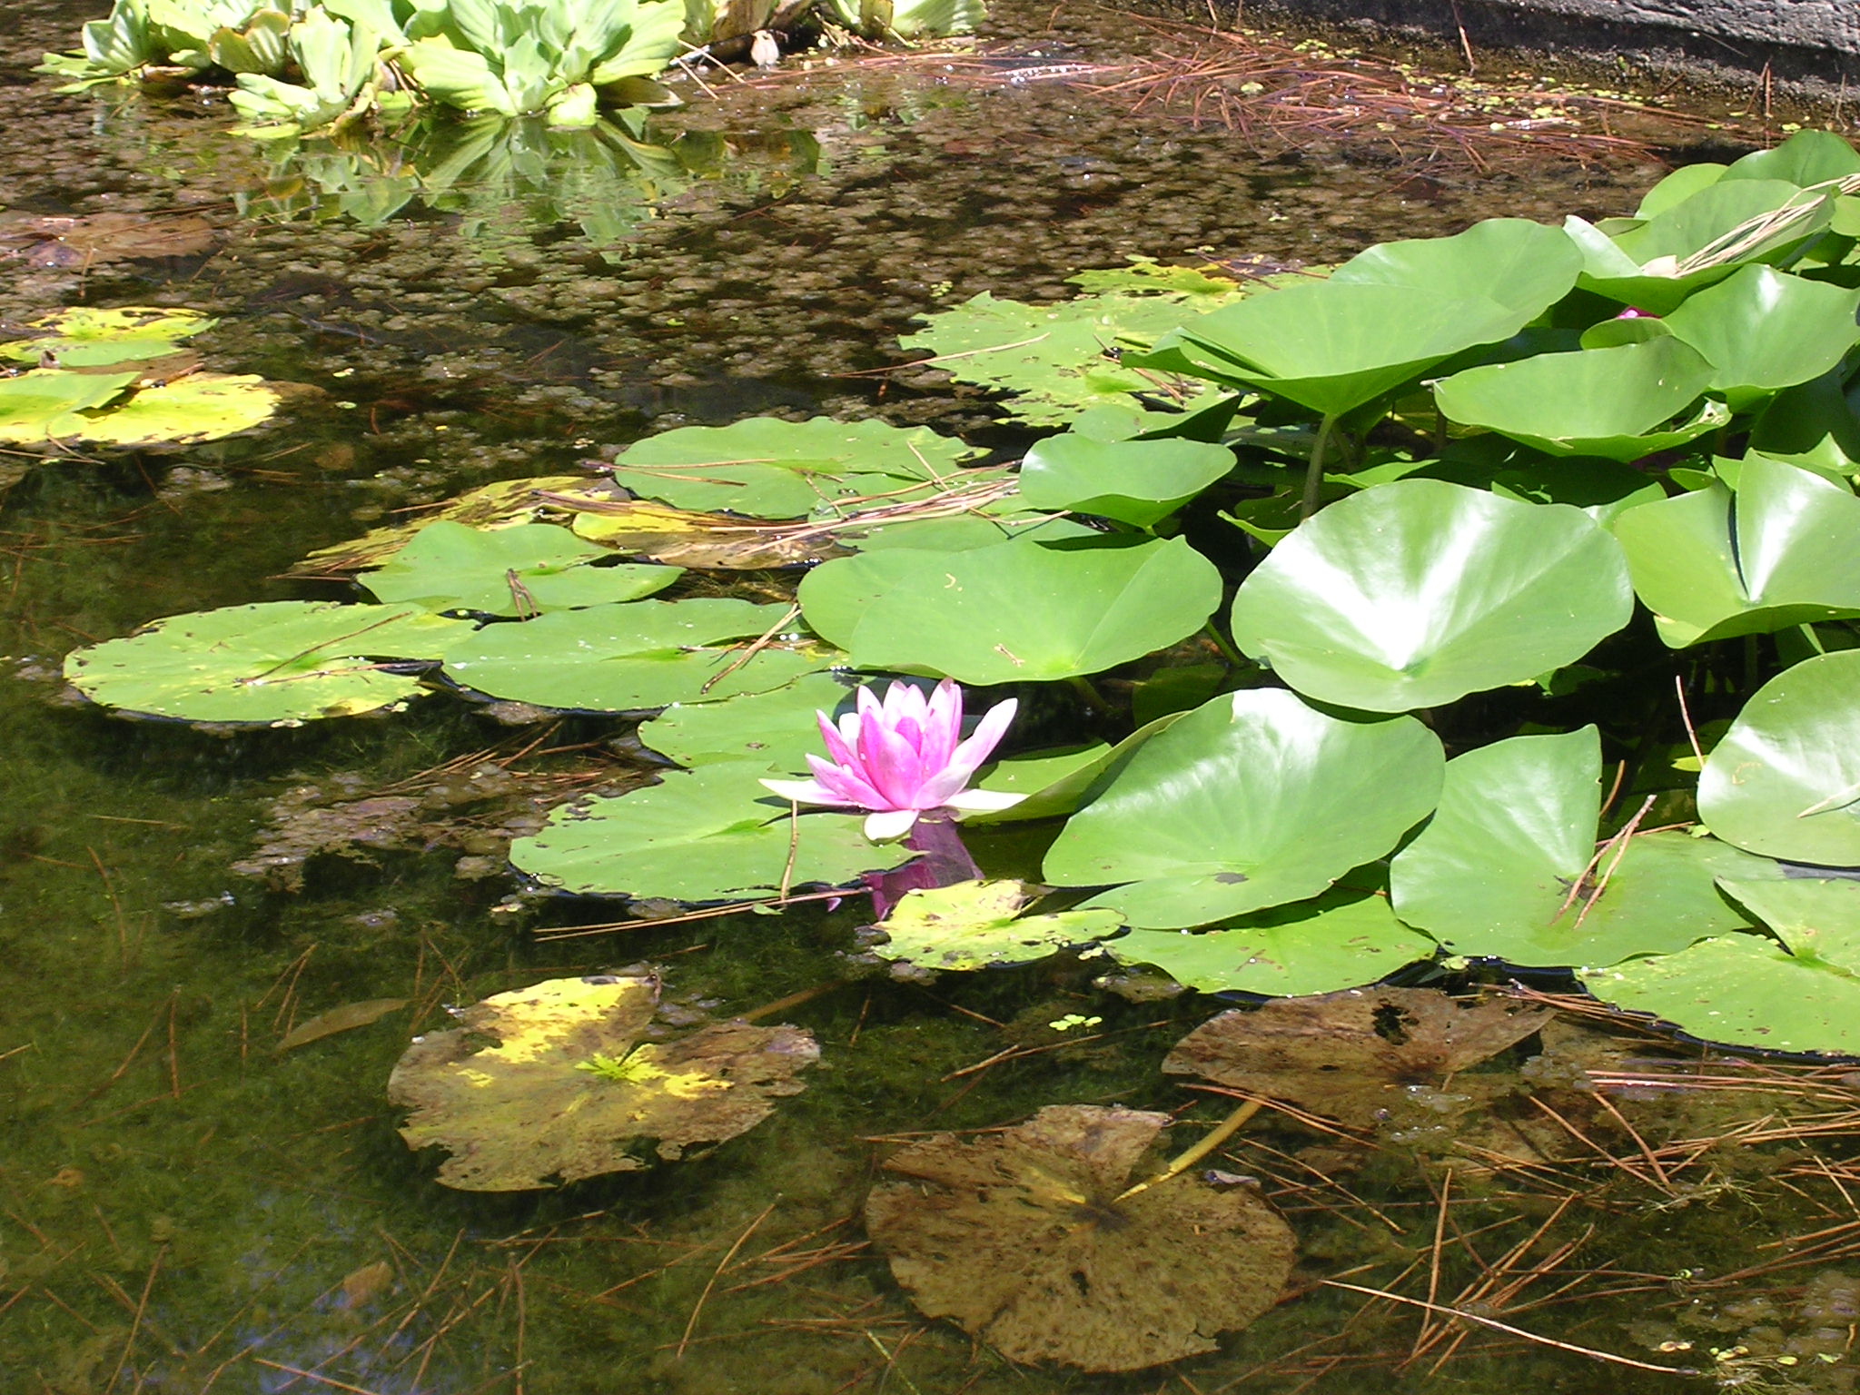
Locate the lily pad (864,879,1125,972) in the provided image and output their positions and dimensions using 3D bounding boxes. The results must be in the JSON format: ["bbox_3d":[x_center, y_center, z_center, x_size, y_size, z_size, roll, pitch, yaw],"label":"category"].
[{"bbox_3d":[0.035,0.116,3.157,0.130,0.016,0.115,0,18,0],"label":"lily pad"}]

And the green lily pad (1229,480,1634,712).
[{"bbox_3d":[0.272,-0.032,3.348,0.217,0.060,0.205,0,35,0],"label":"green lily pad"}]

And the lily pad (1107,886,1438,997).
[{"bbox_3d":[0.175,0.119,3.145,0.168,0.017,0.158,0,18,0],"label":"lily pad"}]

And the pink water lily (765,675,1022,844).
[{"bbox_3d":[-0.021,0.023,3.348,0.141,0.074,0.135,0,18,0],"label":"pink water lily"}]

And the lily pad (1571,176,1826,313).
[{"bbox_3d":[0.506,-0.276,4.083,0.172,0.060,0.175,0,27,0],"label":"lily pad"}]

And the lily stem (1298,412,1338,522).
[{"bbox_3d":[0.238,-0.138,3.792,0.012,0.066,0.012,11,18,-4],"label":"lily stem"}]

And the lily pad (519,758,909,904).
[{"bbox_3d":[-0.113,0.071,3.293,0.220,0.016,0.200,0,18,0],"label":"lily pad"}]

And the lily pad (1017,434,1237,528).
[{"bbox_3d":[0.120,-0.116,3.726,0.132,0.042,0.135,0,21,0],"label":"lily pad"}]

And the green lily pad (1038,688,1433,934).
[{"bbox_3d":[0.161,0.075,3.173,0.206,0.060,0.200,0,38,0],"label":"green lily pad"}]

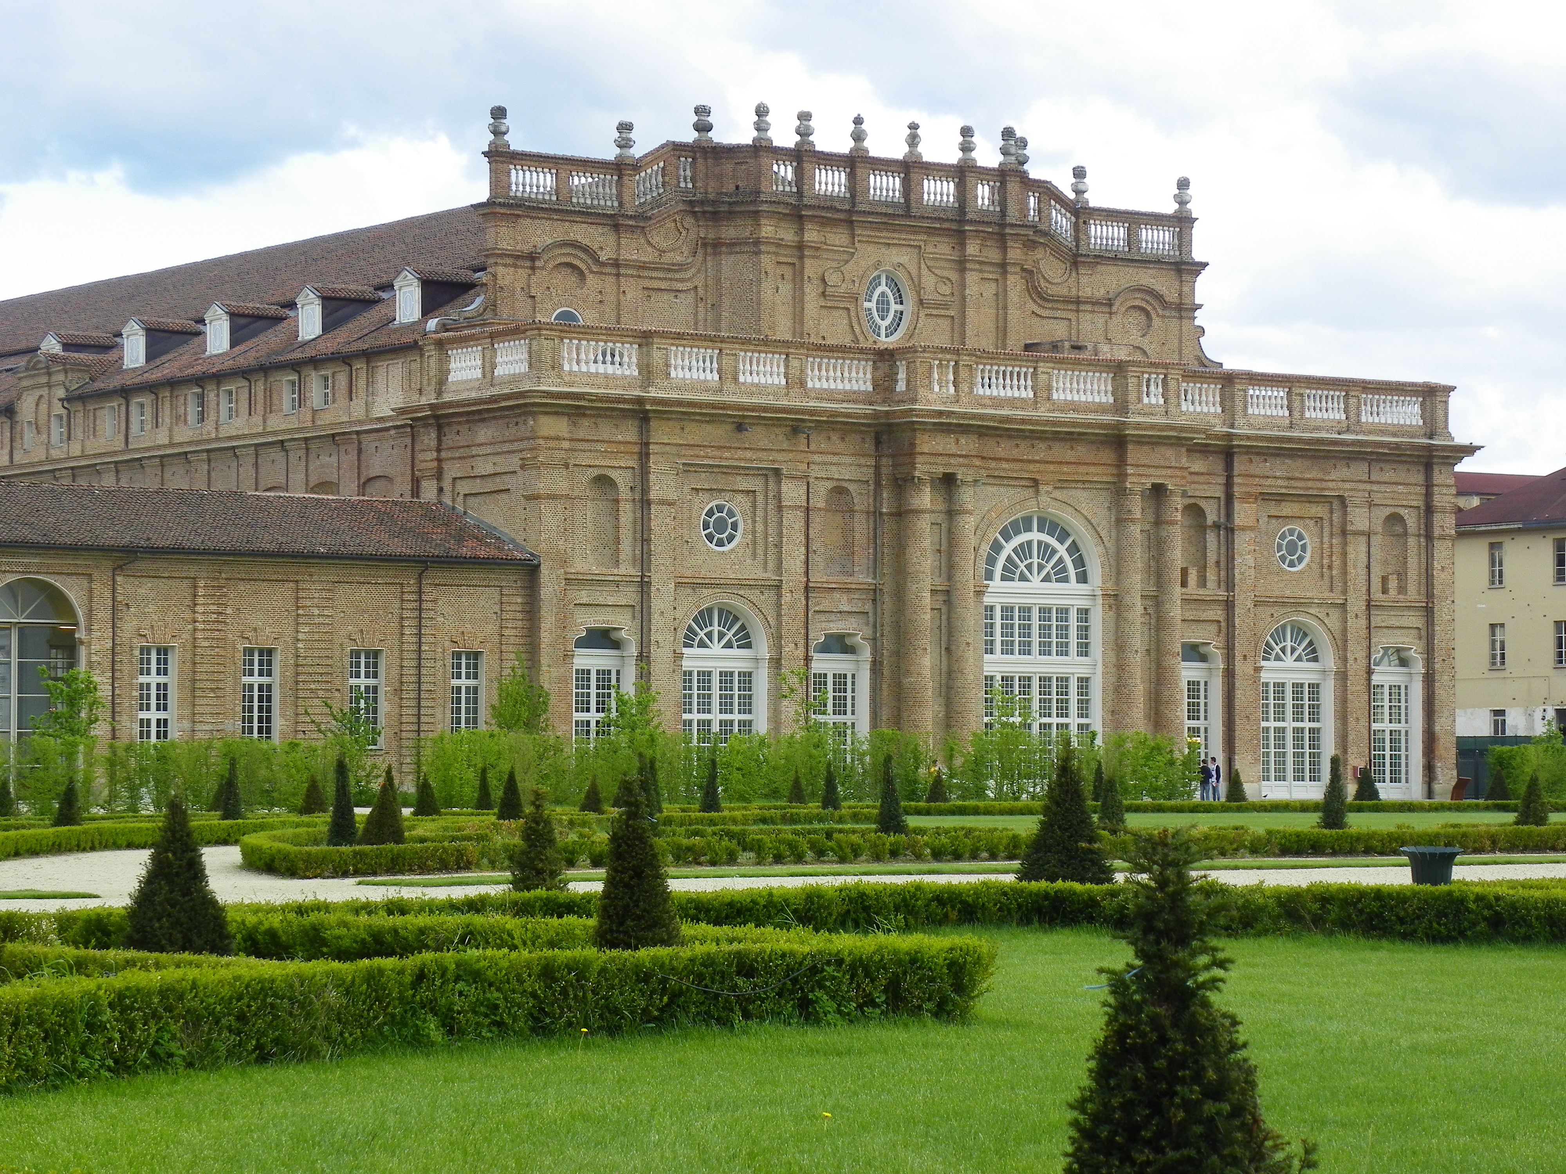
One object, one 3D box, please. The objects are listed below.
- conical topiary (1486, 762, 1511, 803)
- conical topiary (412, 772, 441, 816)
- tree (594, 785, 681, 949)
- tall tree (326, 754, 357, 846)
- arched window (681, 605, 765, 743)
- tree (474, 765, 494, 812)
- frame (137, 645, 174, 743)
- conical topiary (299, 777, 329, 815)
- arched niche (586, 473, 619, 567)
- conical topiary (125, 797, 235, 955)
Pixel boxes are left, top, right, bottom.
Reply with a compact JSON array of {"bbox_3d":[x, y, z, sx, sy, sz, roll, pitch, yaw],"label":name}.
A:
[{"bbox_3d":[22.830,6.419,136.972,0.760,1.451,0.760,0,-2,0],"label":"conical topiary"},{"bbox_3d":[-7.384,4.469,89.026,0.638,1.257,0.638,0,-2,0],"label":"conical topiary"},{"bbox_3d":[-1.054,2.143,30.972,0.630,1.428,0.630,0,-2,0],"label":"tree"},{"bbox_3d":[-5.907,3.011,57.532,0.442,1.550,0.442,0,-2,0],"label":"tall tree"},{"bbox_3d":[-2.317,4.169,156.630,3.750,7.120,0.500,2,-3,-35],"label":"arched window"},{"bbox_3d":[-7.167,4.975,103.030,0.469,1.415,0.469,0,-2,0],"label":"tree"},{"bbox_3d":[-21.021,3.664,143.760,1.360,3.430,0.300,2,-3,-35],"label":"frame"},{"bbox_3d":[-10.388,4.740,94.978,0.670,1.125,0.670,0,-2,0],"label":"conical topiary"},{"bbox_3d":[-5.579,-1.989,130.681,1.211,2.882,0.450,2,-3,-35],"label":"arched niche"},{"bbox_3d":[-3.982,2.020,28.274,0.760,1.310,0.760,1,-2,-8],"label":"conical topiary"}]

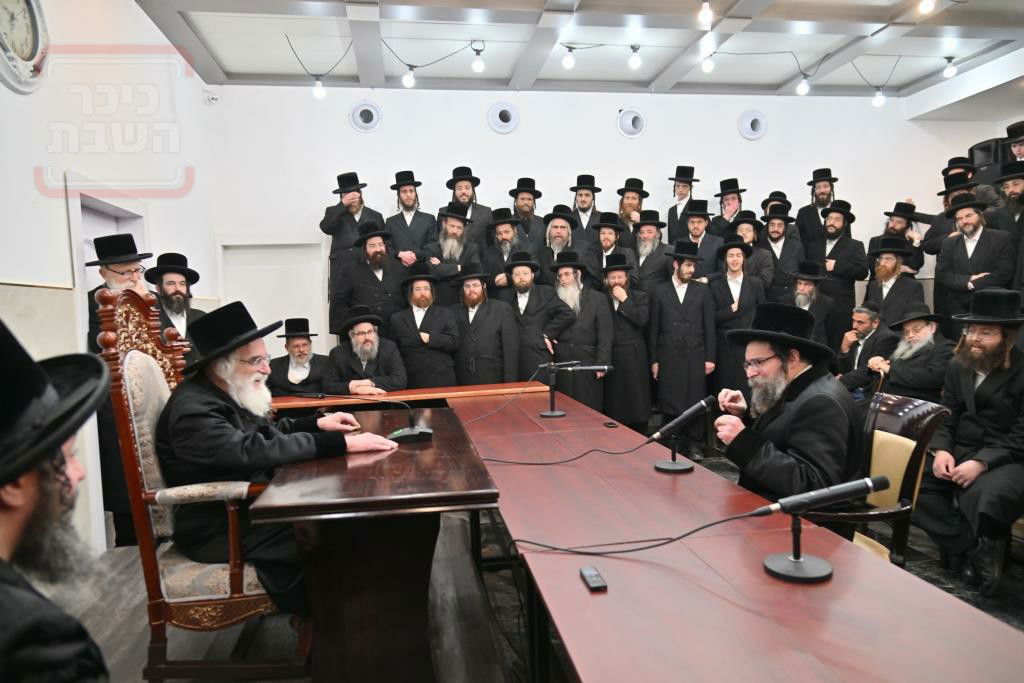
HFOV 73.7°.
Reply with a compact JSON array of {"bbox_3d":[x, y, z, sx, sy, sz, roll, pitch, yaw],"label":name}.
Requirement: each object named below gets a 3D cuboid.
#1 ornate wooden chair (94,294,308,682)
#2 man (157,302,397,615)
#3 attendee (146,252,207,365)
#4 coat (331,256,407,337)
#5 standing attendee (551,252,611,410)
[{"bbox_3d":[-1.107,0.513,2.793,0.720,1.440,0.720,-2,3,-7],"label":"ornate wooden chair"},{"bbox_3d":[-0.970,0.542,2.739,0.930,1.390,0.640,-2,3,-6],"label":"man"},{"bbox_3d":[-2.057,0.312,4.250,0.550,1.725,0.380,-4,3,-37],"label":"attendee"},{"bbox_3d":[-1.285,-0.195,6.279,0.640,1.150,0.400,-3,3,-23],"label":"coat"},{"bbox_3d":[0.605,0.118,6.043,0.560,1.802,0.450,0,3,30],"label":"standing attendee"}]

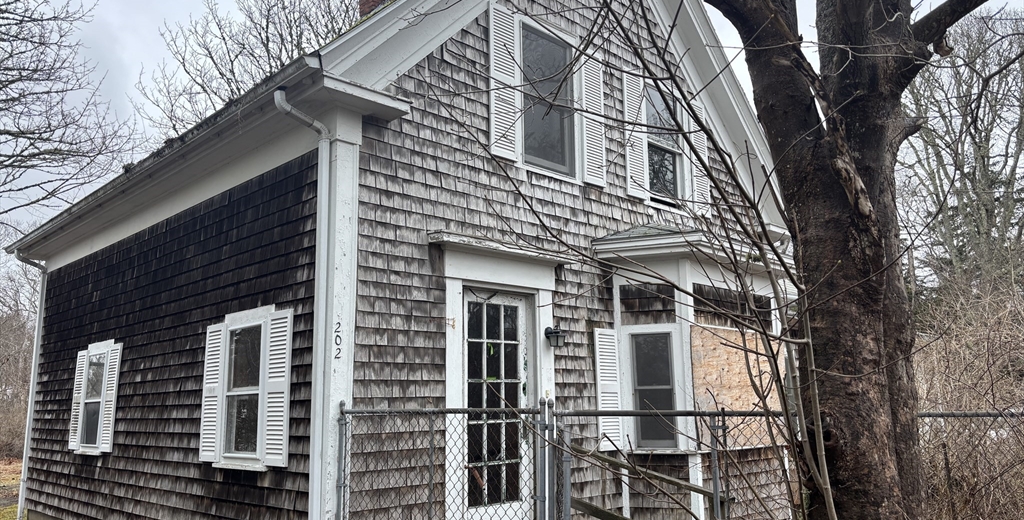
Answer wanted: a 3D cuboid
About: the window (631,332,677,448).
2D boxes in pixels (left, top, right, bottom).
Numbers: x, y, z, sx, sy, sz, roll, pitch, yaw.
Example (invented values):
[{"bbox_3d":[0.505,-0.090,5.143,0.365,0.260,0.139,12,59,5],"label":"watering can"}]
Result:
[{"bbox_3d":[1.405,1.283,7.591,0.401,1.120,0.090,-4,-11,17],"label":"window"}]

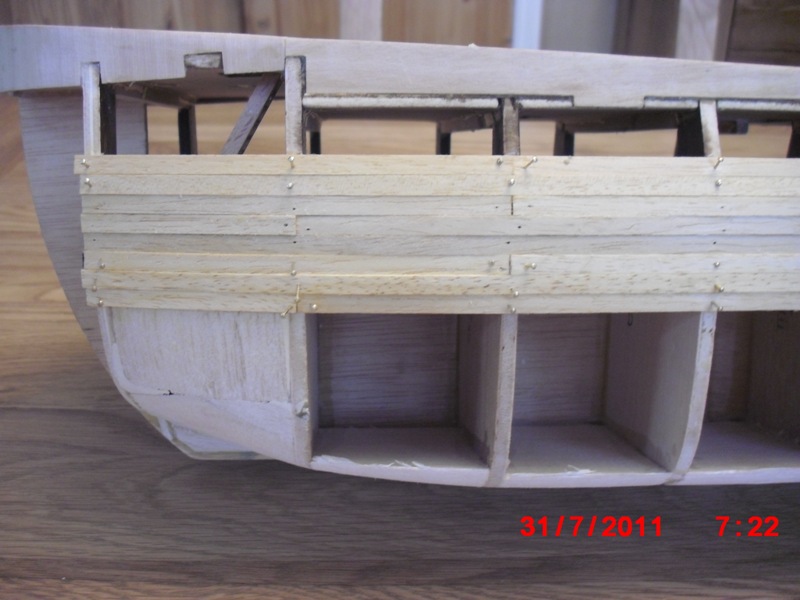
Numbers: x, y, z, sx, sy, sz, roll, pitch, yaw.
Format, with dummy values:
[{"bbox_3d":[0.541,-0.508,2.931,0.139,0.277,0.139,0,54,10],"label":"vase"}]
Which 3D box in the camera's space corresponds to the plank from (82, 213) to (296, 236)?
[{"bbox_3d":[-0.064,-0.023,0.267,0.067,0.006,0.002,1,3,6],"label":"plank"}]

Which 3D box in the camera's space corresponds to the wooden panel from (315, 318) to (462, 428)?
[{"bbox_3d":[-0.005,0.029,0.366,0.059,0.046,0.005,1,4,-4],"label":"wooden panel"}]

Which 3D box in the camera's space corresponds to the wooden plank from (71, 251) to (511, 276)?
[{"bbox_3d":[-0.032,-0.011,0.266,0.131,0.006,0.003,1,3,5],"label":"wooden plank"}]

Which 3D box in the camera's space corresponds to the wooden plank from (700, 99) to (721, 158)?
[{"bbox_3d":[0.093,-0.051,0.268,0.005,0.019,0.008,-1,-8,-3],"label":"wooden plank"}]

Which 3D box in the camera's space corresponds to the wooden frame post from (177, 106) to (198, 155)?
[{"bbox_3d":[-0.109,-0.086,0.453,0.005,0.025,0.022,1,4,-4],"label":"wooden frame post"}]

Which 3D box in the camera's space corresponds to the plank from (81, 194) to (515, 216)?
[{"bbox_3d":[-0.032,-0.029,0.266,0.131,0.006,0.003,1,3,4],"label":"plank"}]

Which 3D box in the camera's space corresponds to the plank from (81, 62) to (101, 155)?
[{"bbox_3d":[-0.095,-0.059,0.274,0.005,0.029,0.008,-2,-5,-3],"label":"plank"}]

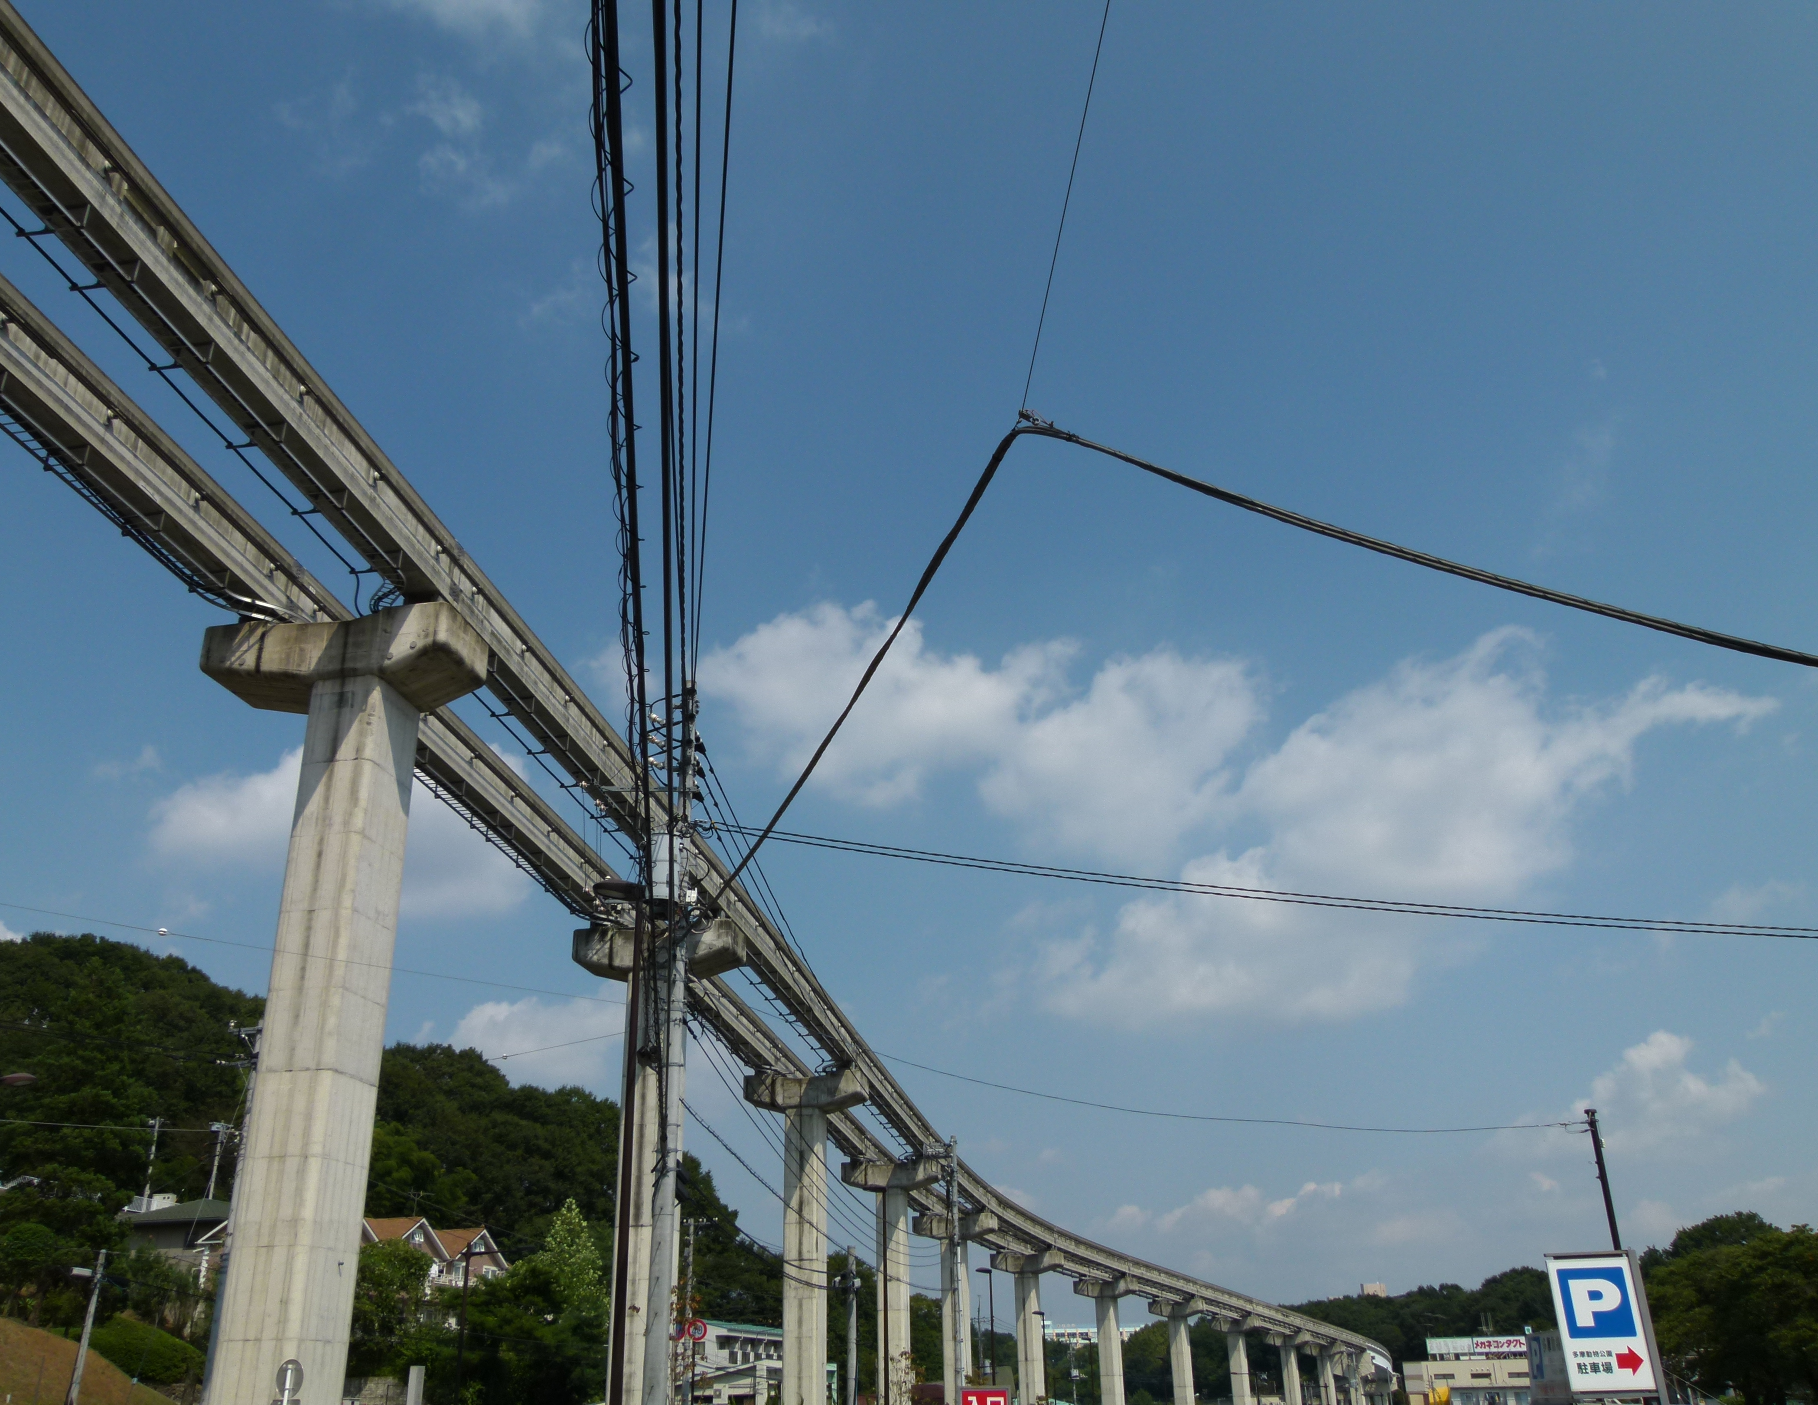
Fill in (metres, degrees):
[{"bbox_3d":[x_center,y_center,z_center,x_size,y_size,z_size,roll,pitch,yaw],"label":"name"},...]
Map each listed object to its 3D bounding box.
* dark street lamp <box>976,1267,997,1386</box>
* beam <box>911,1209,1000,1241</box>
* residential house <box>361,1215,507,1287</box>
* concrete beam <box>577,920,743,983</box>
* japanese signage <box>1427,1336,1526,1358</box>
[{"bbox_3d":[3.540,29.948,63.843,0.750,9.700,0.350,-6,-25,9],"label":"dark street lamp"},{"bbox_3d":[3.119,35.026,97.535,5.200,1.430,2.028,-8,-25,13],"label":"beam"},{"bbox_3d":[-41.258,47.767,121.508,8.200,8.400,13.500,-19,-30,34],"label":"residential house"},{"bbox_3d":[-7.905,8.044,46.467,5.200,1.430,2.028,-5,-25,8],"label":"concrete beam"},{"bbox_3d":[75.918,85.840,195.000,13.000,1.900,0.350,-7,-25,11],"label":"japanese signage"}]

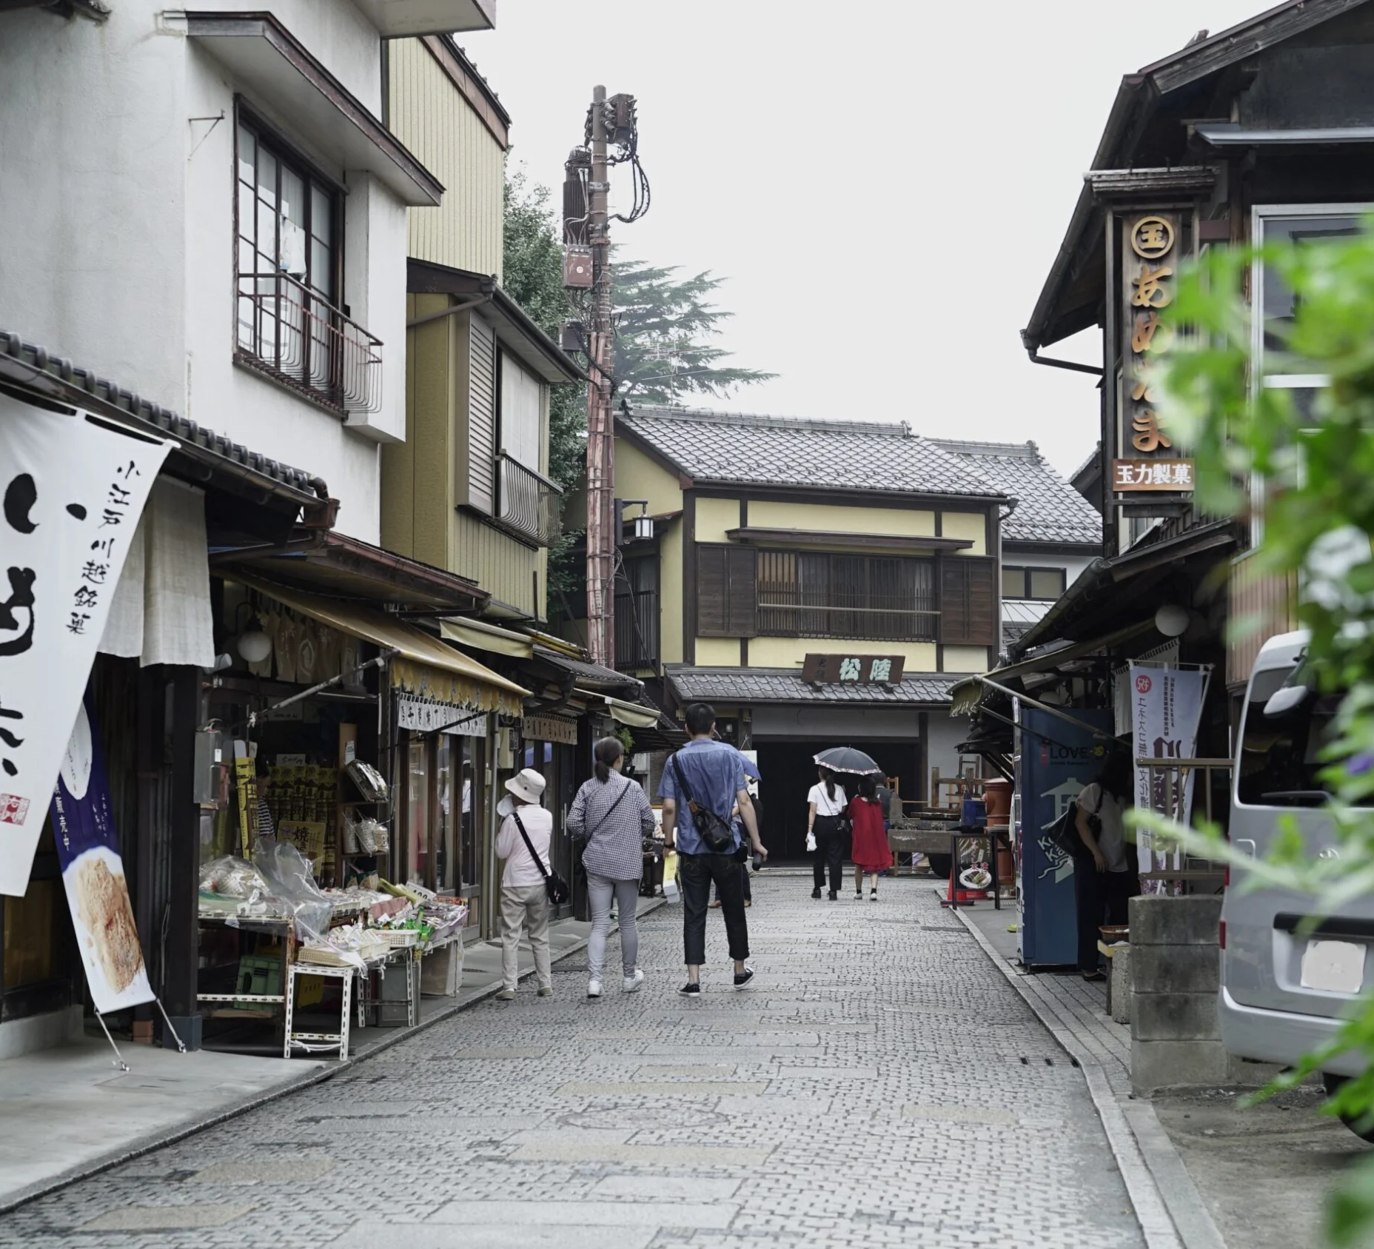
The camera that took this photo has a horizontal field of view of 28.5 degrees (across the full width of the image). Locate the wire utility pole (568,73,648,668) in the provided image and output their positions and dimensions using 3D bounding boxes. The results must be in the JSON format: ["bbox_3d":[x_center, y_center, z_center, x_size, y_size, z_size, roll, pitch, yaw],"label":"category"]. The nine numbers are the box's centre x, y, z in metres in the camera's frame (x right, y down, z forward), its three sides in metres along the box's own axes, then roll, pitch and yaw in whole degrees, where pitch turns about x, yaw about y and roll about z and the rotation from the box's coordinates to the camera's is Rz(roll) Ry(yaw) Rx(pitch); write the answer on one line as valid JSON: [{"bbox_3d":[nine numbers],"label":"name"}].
[{"bbox_3d":[-1.145,-1.924,37.495,1.100,11.020,0.800,0,-4,-6],"label":"wire utility pole"}]

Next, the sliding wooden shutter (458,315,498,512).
[{"bbox_3d":[-1.920,-1.851,24.388,0.130,1.720,1.040,0,-4,6],"label":"sliding wooden shutter"}]

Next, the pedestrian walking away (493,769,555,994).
[{"bbox_3d":[-0.994,1.569,16.484,0.420,1.410,0.380,0,-4,-3],"label":"pedestrian walking away"}]

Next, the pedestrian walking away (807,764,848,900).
[{"bbox_3d":[1.680,2.469,32.208,0.480,1.590,0.380,0,-4,3],"label":"pedestrian walking away"}]

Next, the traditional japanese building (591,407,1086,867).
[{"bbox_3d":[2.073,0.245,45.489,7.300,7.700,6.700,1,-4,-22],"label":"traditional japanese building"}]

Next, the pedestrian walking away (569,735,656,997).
[{"bbox_3d":[-0.462,1.486,16.589,0.520,1.590,0.420,0,-4,3],"label":"pedestrian walking away"}]

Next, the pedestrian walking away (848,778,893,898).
[{"bbox_3d":[2.192,2.510,32.306,0.480,1.520,0.380,0,-4,3],"label":"pedestrian walking away"}]

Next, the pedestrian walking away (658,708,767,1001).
[{"bbox_3d":[0.157,1.391,16.645,0.660,1.785,0.520,0,-4,5],"label":"pedestrian walking away"}]

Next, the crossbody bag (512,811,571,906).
[{"bbox_3d":[-0.889,1.424,16.443,0.370,0.580,0.270,1,-4,-9],"label":"crossbody bag"}]

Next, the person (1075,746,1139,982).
[{"bbox_3d":[2.788,1.565,17.937,0.420,1.540,0.480,-1,-4,22],"label":"person"}]

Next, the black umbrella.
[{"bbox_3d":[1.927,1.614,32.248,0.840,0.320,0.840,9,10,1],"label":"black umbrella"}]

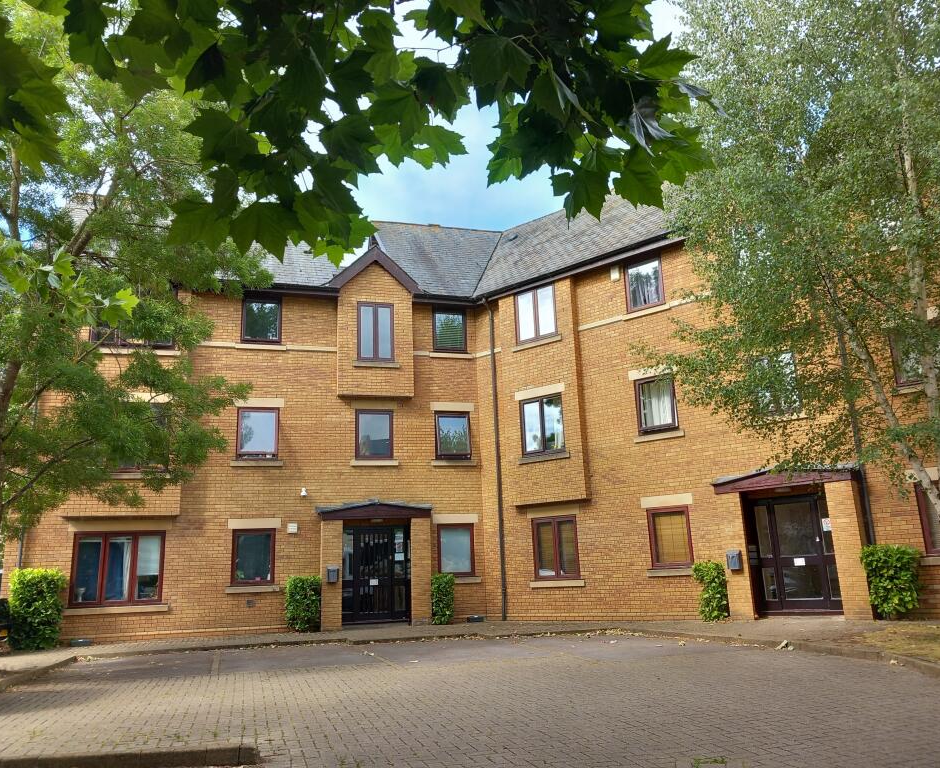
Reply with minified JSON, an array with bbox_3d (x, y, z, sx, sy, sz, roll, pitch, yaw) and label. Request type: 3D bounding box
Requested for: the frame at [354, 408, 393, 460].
[{"bbox_3d":[-2.218,1.186,18.618,0.881,1.194,0.120,2,-15,-14],"label":"frame"}]

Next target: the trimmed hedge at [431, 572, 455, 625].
[{"bbox_3d":[-0.671,4.831,18.003,0.570,1.100,0.460,2,-14,-17],"label":"trimmed hedge"}]

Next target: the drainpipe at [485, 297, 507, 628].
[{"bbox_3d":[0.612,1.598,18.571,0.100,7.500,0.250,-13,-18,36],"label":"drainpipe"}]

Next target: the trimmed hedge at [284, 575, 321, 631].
[{"bbox_3d":[-3.531,4.660,16.962,0.770,1.140,0.580,2,-15,-15],"label":"trimmed hedge"}]

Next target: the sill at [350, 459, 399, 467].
[{"bbox_3d":[-2.199,1.845,18.415,1.095,0.135,0.160,2,-15,-15],"label":"sill"}]

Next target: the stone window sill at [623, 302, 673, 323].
[{"bbox_3d":[3.794,-1.504,17.014,1.125,0.135,0.180,-13,-17,39],"label":"stone window sill"}]

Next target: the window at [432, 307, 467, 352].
[{"bbox_3d":[-0.491,-1.316,19.733,0.830,1.168,0.120,2,-15,-14],"label":"window"}]

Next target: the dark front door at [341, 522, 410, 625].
[{"bbox_3d":[-2.140,4.250,17.823,1.500,2.090,0.120,2,-15,-14],"label":"dark front door"}]

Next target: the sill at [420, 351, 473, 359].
[{"bbox_3d":[-0.485,-0.676,19.707,1.190,0.138,0.180,2,-14,-17],"label":"sill"}]

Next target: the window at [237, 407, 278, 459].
[{"bbox_3d":[-4.752,1.121,17.930,0.900,1.169,0.130,2,-15,-15],"label":"window"}]

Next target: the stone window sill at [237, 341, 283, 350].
[{"bbox_3d":[-4.812,-0.833,18.409,1.130,0.135,0.180,2,-14,-17],"label":"stone window sill"}]

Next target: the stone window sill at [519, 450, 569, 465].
[{"bbox_3d":[1.683,1.649,17.641,1.316,0.144,0.150,-13,-18,36],"label":"stone window sill"}]

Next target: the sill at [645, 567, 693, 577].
[{"bbox_3d":[3.976,3.655,15.481,1.090,0.136,0.160,-13,-18,38],"label":"sill"}]

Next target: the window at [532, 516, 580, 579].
[{"bbox_3d":[1.886,3.555,17.326,1.180,1.325,0.110,-13,-18,38],"label":"window"}]

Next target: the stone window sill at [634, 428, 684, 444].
[{"bbox_3d":[3.856,1.078,16.157,1.097,0.135,0.160,-13,-18,38],"label":"stone window sill"}]

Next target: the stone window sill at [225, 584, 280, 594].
[{"bbox_3d":[-4.671,4.420,17.178,1.112,0.138,0.180,2,-14,-17],"label":"stone window sill"}]

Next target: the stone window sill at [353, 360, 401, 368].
[{"bbox_3d":[-2.199,-0.441,18.868,1.100,0.137,0.180,2,-14,-17],"label":"stone window sill"}]

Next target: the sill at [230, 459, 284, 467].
[{"bbox_3d":[-4.725,1.782,17.748,1.118,0.118,0.150,2,-15,-14],"label":"sill"}]

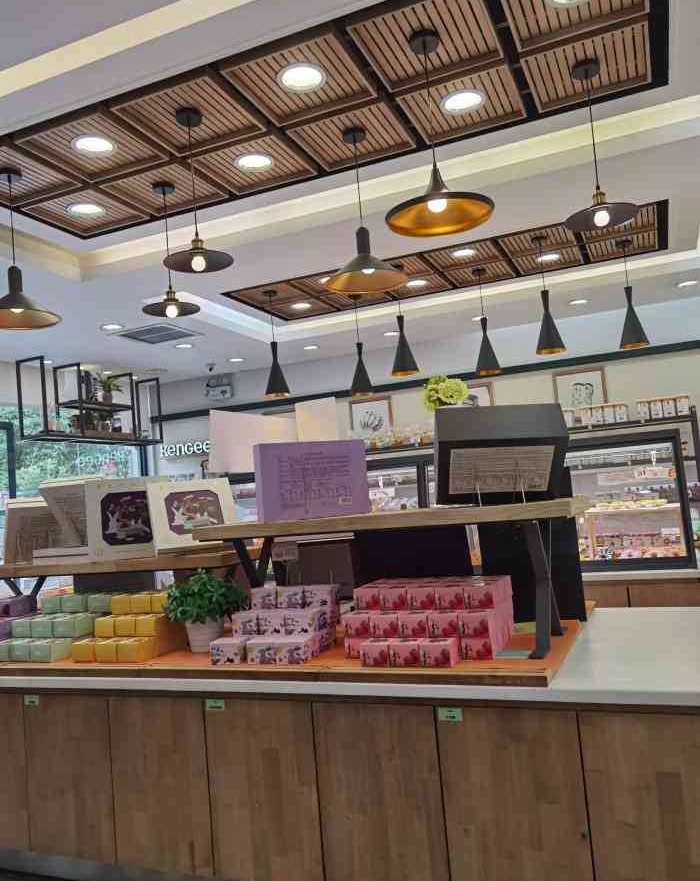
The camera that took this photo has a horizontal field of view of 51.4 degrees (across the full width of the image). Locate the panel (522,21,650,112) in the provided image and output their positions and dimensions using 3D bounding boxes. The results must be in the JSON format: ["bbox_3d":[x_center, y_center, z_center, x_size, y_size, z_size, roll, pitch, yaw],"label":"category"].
[{"bbox_3d":[0.895,-1.405,2.735,0.425,0.040,0.420,-6,-5,22],"label":"panel"}]

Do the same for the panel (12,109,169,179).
[{"bbox_3d":[-1.108,-1.278,3.156,0.447,0.050,0.447,-6,-5,22],"label":"panel"}]

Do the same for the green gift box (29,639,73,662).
[{"bbox_3d":[-1.288,0.907,3.144,0.113,0.072,0.123,-6,-5,22],"label":"green gift box"}]

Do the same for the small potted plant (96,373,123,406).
[{"bbox_3d":[-2.373,-0.496,7.151,0.230,0.326,0.230,-7,-6,22],"label":"small potted plant"}]

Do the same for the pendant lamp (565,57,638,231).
[{"bbox_3d":[0.913,-1.102,2.710,0.255,0.631,0.255,-6,-5,22],"label":"pendant lamp"}]

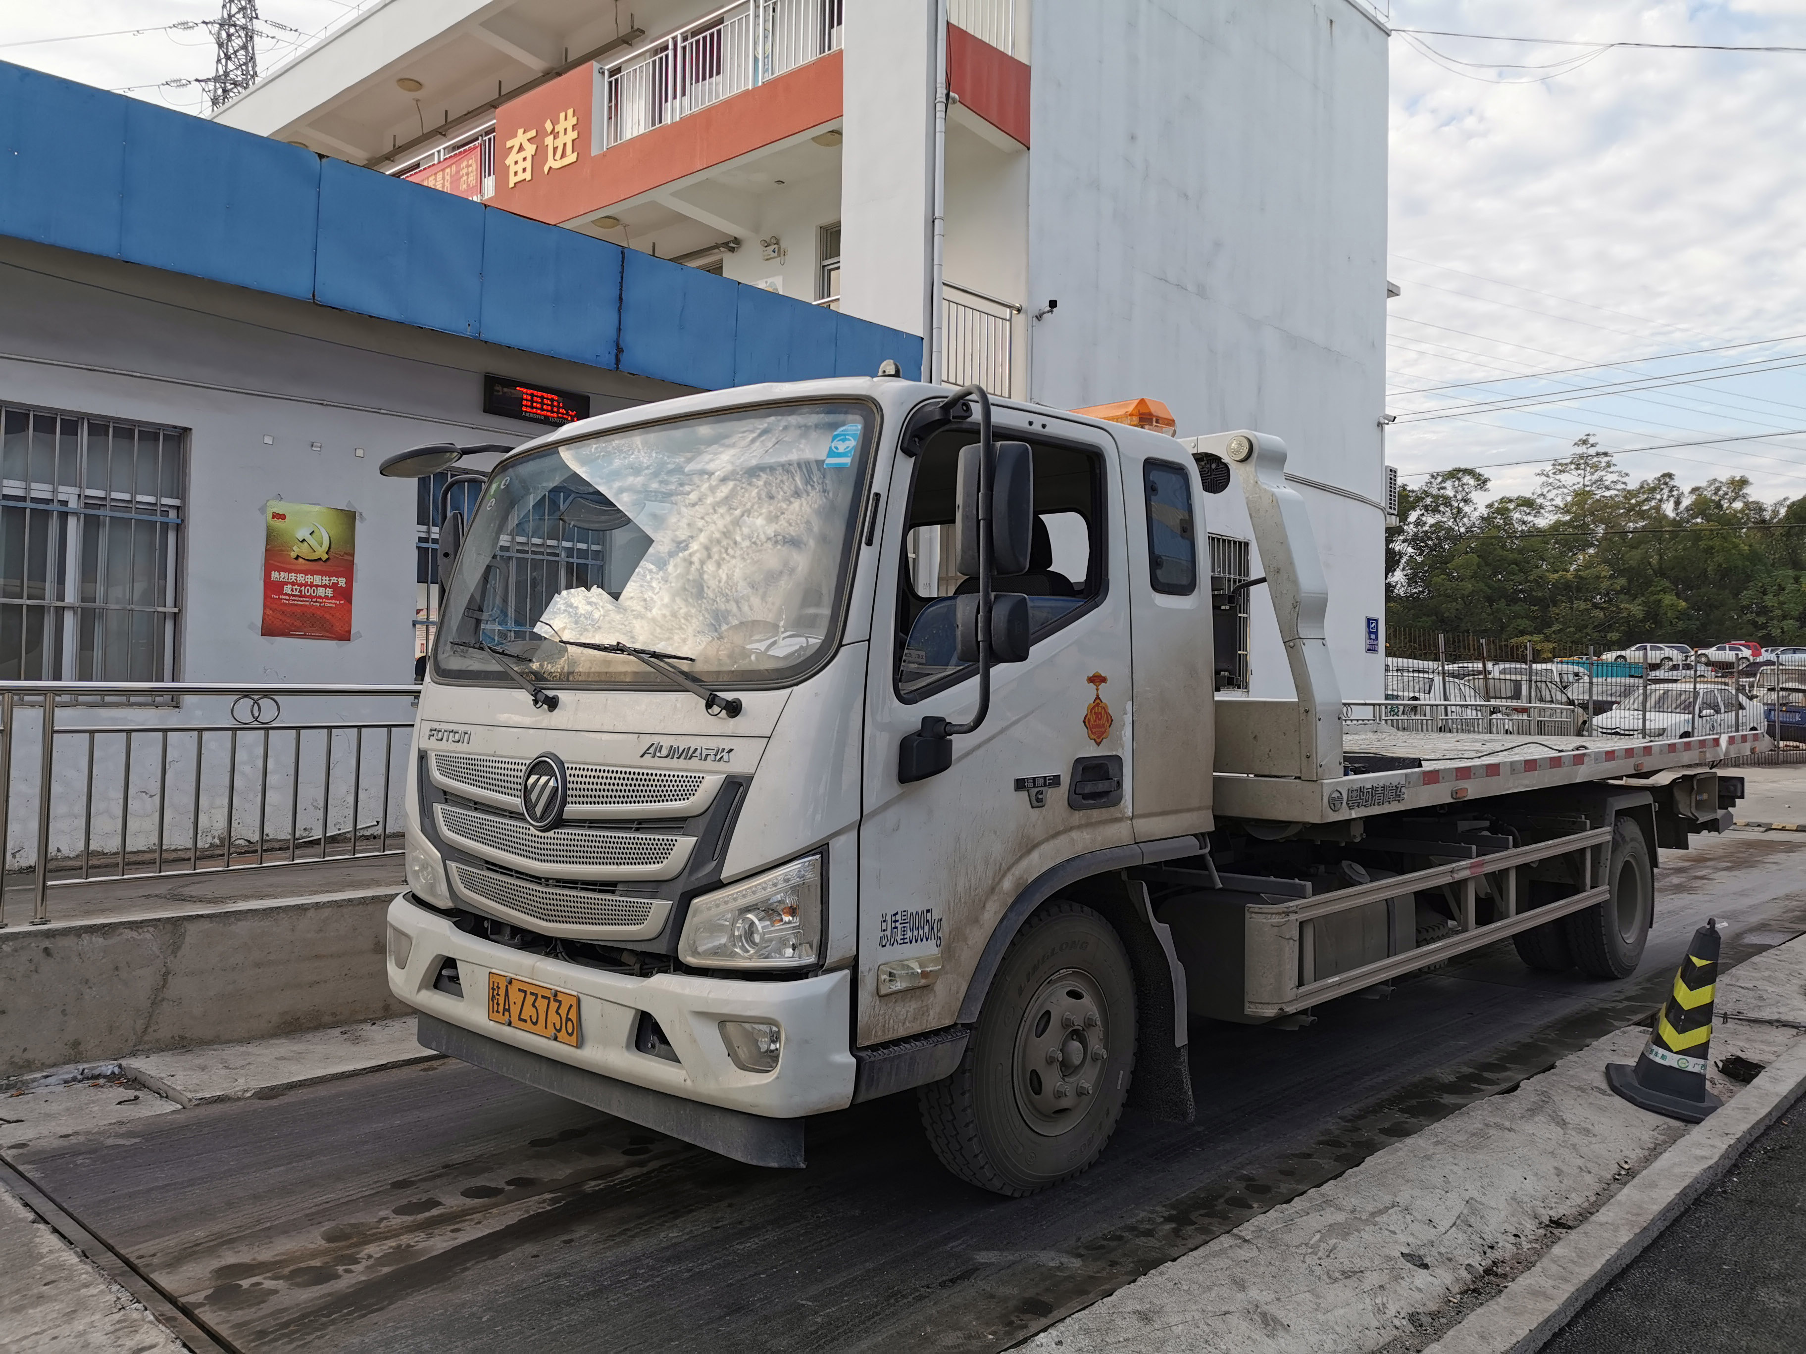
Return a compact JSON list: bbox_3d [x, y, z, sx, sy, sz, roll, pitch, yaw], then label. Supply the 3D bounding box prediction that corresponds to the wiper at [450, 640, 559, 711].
[{"bbox_3d":[-1.224,-0.028,4.242,0.080,0.153,0.814,12,0,-39],"label":"wiper"}]

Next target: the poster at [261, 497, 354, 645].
[{"bbox_3d":[-3.171,-0.561,7.525,0.010,0.710,0.485,1,-1,43],"label":"poster"}]

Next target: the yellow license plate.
[{"bbox_3d":[-1.016,0.910,3.862,0.440,0.140,0.015,-1,-2,43],"label":"yellow license plate"}]

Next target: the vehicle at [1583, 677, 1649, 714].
[{"bbox_3d":[14.828,0.799,29.000,4.400,1.500,1.750,1,-1,-37],"label":"vehicle"}]

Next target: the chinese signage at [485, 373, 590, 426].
[{"bbox_3d":[-2.195,-1.647,8.482,0.080,0.225,0.710,0,-1,43],"label":"chinese signage"}]

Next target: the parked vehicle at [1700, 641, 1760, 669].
[{"bbox_3d":[50.089,-1.206,86.000,4.300,1.440,1.700,0,-2,20],"label":"parked vehicle"}]

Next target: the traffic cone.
[{"bbox_3d":[2.713,1.132,4.856,0.365,0.640,0.365,12,3,-22],"label":"traffic cone"}]

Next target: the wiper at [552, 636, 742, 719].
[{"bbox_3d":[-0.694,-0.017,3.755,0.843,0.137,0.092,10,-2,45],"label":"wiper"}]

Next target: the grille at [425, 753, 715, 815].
[{"bbox_3d":[-0.975,0.307,3.914,1.390,0.175,0.080,-1,-2,43],"label":"grille"}]

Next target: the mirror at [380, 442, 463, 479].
[{"bbox_3d":[-1.605,-0.723,4.700,0.200,0.070,0.210,-20,-11,41],"label":"mirror"}]

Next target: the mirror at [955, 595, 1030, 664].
[{"bbox_3d":[0.221,-0.117,3.450,0.175,0.178,0.075,0,-2,35],"label":"mirror"}]

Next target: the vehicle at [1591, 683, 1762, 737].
[{"bbox_3d":[15.420,0.870,28.000,4.400,1.460,1.730,2,-2,-33],"label":"vehicle"}]

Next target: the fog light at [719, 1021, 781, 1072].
[{"bbox_3d":[-0.348,0.883,3.393,0.170,0.120,0.085,0,0,28],"label":"fog light"}]

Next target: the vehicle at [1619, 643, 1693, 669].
[{"bbox_3d":[42.268,-1.162,80.000,4.500,1.440,1.720,0,-2,20],"label":"vehicle"}]

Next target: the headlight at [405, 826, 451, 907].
[{"bbox_3d":[-1.483,0.574,4.526,0.170,0.285,0.390,1,0,-38],"label":"headlight"}]

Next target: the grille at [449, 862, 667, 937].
[{"bbox_3d":[-0.975,0.644,3.909,1.090,0.165,0.080,-1,-2,43],"label":"grille"}]

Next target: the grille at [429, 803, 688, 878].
[{"bbox_3d":[-0.977,0.471,3.910,1.270,0.175,0.080,-1,-2,43],"label":"grille"}]

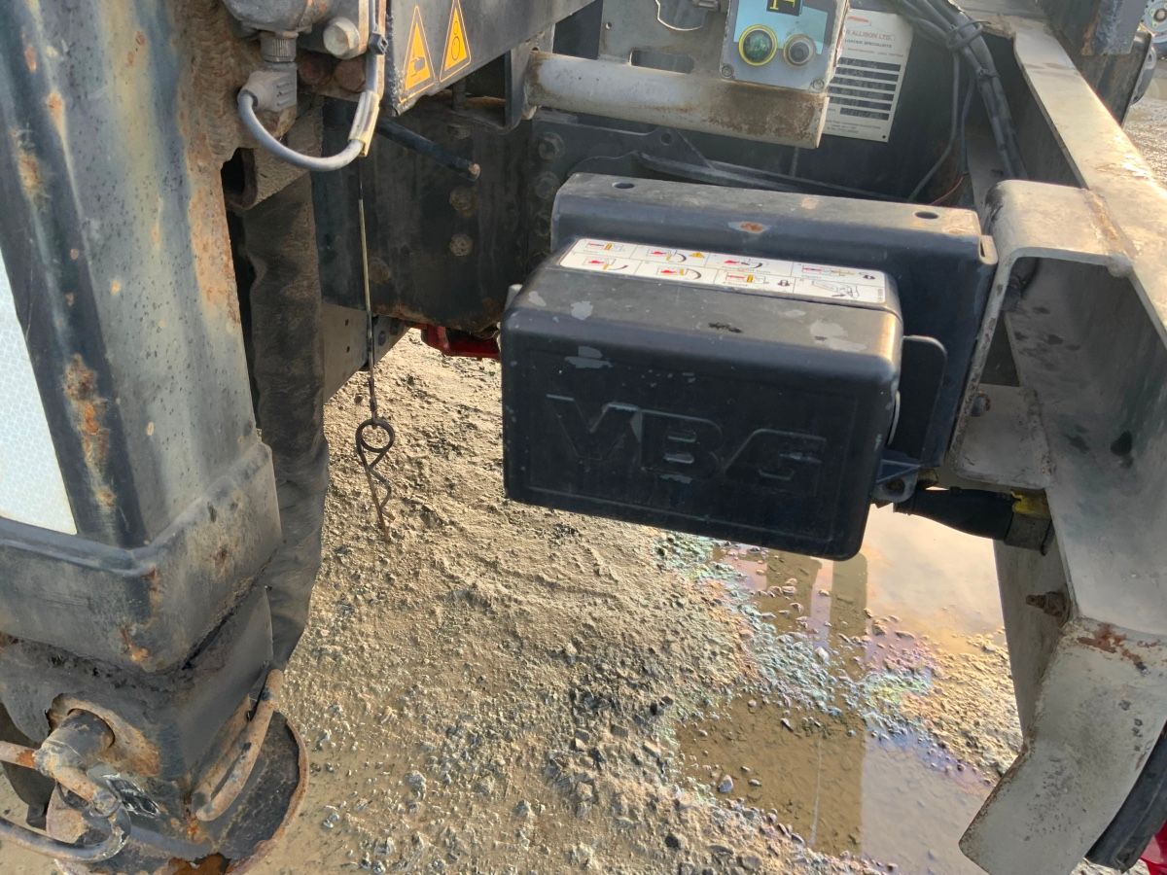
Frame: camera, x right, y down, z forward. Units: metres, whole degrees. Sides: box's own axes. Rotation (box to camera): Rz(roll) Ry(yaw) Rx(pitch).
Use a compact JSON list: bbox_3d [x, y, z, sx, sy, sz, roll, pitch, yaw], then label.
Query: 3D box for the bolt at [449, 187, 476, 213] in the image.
[{"bbox_3d":[-0.129,-0.253,1.040,0.026,0.026,0.015,9,30,13],"label":"bolt"}]

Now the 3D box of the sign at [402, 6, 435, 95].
[{"bbox_3d":[-0.105,-0.246,0.620,0.002,0.053,0.060,8,30,12],"label":"sign"}]

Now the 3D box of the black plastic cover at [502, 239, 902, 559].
[{"bbox_3d":[0.103,-0.046,0.819,0.285,0.162,0.205,9,30,13],"label":"black plastic cover"}]

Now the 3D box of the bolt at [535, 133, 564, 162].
[{"bbox_3d":[-0.042,-0.361,1.215,0.034,0.034,0.019,9,30,13],"label":"bolt"}]

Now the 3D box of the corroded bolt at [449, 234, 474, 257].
[{"bbox_3d":[-0.133,-0.208,1.064,0.026,0.026,0.015,9,30,13],"label":"corroded bolt"}]

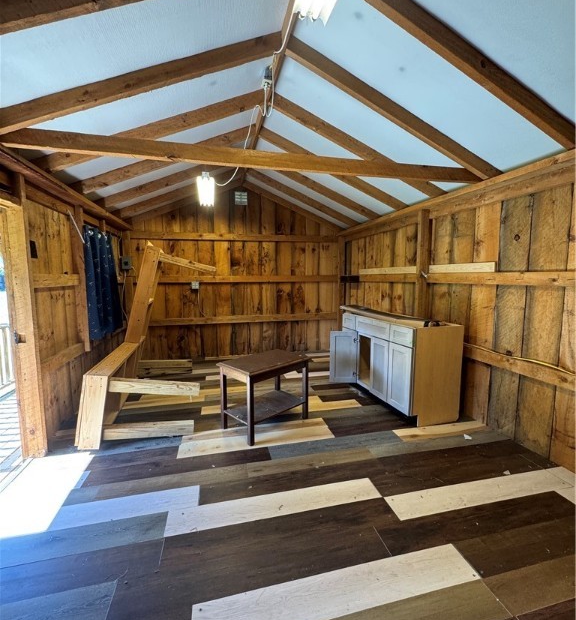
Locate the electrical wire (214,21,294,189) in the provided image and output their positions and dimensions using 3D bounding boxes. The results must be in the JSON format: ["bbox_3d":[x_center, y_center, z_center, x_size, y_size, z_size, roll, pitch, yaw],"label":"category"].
[{"bbox_3d":[-0.332,-1.438,2.380,0.465,0.640,1.350,-2,6,-13],"label":"electrical wire"}]

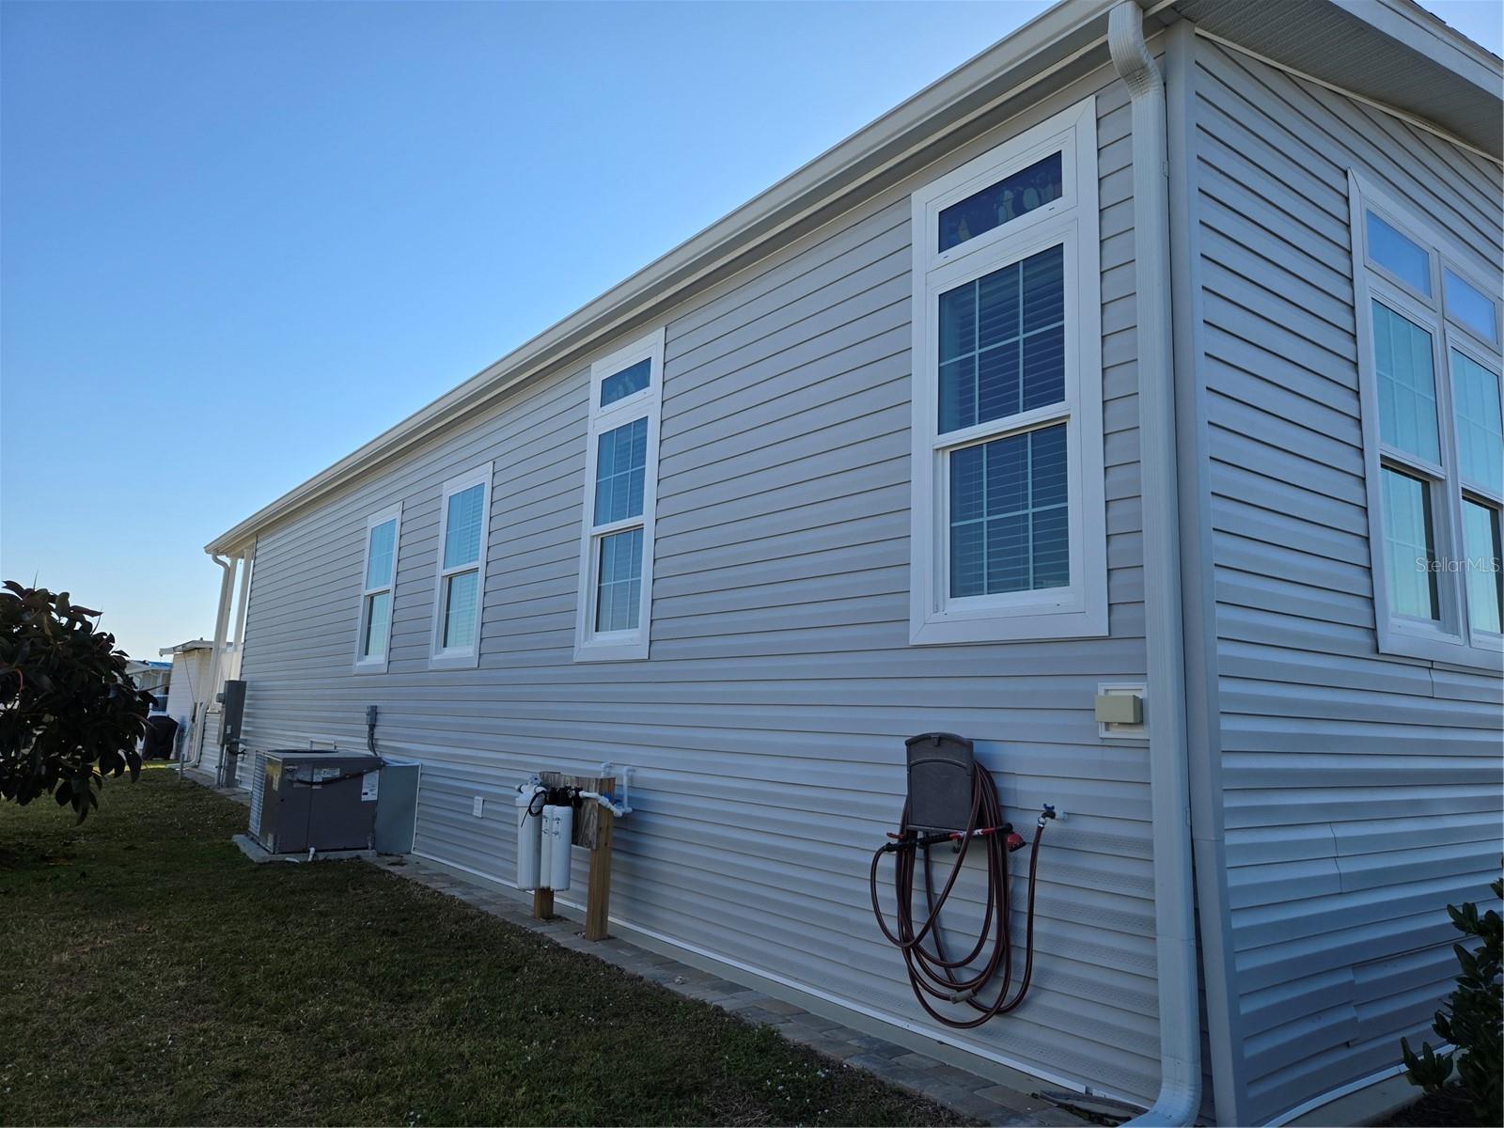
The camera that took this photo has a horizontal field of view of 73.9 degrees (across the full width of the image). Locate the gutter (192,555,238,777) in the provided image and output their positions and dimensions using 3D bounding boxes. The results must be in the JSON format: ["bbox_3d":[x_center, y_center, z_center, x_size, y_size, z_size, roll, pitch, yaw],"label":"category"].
[{"bbox_3d":[-9.112,1.607,16.844,0.214,3.597,0.256,8,-11,-37],"label":"gutter"}]

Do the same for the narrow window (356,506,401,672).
[{"bbox_3d":[-3.831,0.292,10.274,0.090,1.683,1.088,8,-11,-37],"label":"narrow window"}]

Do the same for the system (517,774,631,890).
[{"bbox_3d":[-1.156,1.659,6.206,0.288,0.656,1.040,8,-11,-37],"label":"system"}]

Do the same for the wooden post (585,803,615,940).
[{"bbox_3d":[-0.906,1.792,6.039,0.090,0.890,0.090,8,-11,-37],"label":"wooden post"}]

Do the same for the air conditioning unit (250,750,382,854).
[{"bbox_3d":[-3.866,2.068,8.800,0.794,0.758,1.152,8,-11,-37],"label":"air conditioning unit"}]

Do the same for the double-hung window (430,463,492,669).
[{"bbox_3d":[-2.481,0.058,8.554,0.090,1.699,1.101,8,-11,-37],"label":"double-hung window"}]

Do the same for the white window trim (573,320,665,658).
[{"bbox_3d":[-0.861,-0.405,6.524,0.090,2.090,0.947,8,-11,-37],"label":"white window trim"}]

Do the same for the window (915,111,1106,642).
[{"bbox_3d":[1.022,-0.728,4.125,0.090,2.106,0.950,8,-11,-37],"label":"window"}]

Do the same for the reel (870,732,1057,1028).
[{"bbox_3d":[0.788,1.211,3.856,0.224,1.091,0.797,8,-11,-37],"label":"reel"}]

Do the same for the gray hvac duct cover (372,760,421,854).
[{"bbox_3d":[-3.311,2.155,8.968,0.304,0.771,0.848,8,-11,-37],"label":"gray hvac duct cover"}]

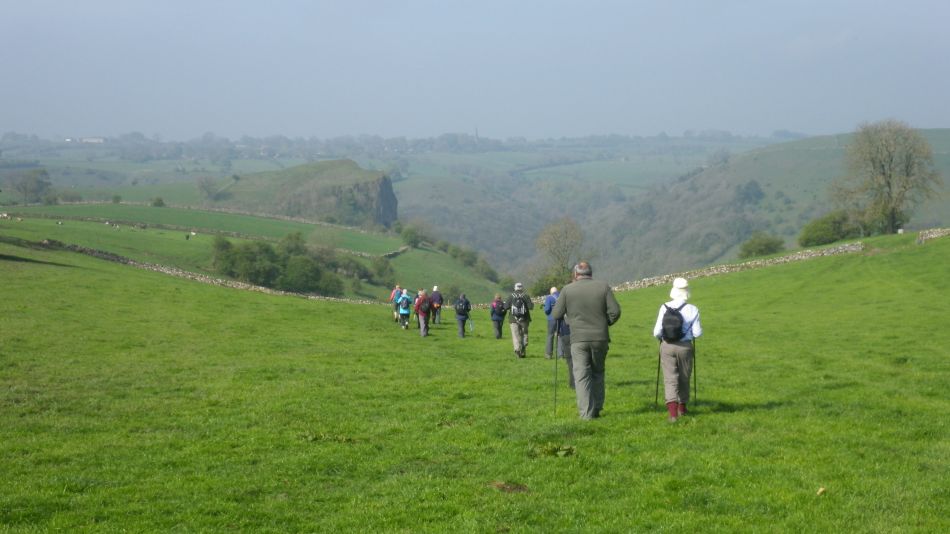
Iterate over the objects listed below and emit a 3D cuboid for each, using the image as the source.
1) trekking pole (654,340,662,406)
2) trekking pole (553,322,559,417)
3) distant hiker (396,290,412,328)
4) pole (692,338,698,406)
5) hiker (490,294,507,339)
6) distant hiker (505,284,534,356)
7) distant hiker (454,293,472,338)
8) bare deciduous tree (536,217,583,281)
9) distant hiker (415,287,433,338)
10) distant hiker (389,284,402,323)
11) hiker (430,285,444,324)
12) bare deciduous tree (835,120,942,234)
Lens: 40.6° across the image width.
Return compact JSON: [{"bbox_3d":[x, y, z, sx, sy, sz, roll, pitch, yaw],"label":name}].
[{"bbox_3d":[2.103,1.163,14.675,0.045,0.927,0.050,4,3,0],"label":"trekking pole"},{"bbox_3d":[0.939,1.166,14.750,0.045,1.126,0.050,2,0,0],"label":"trekking pole"},{"bbox_3d":[-2.876,1.730,52.402,0.580,1.640,0.480,-1,6,-6],"label":"distant hiker"},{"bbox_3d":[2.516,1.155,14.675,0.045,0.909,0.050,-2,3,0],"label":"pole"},{"bbox_3d":[0.855,1.802,46.709,0.550,1.640,0.470,-2,6,-18],"label":"hiker"},{"bbox_3d":[1.075,1.259,30.023,0.640,1.760,0.480,0,6,-3],"label":"distant hiker"},{"bbox_3d":[-0.445,1.830,47.595,0.570,1.660,0.470,0,6,-5],"label":"distant hiker"},{"bbox_3d":[10.854,-1.734,165.000,6.170,9.250,6.000,0,6,0],"label":"bare deciduous tree"},{"bbox_3d":[-1.813,1.636,45.493,0.600,1.700,0.480,-2,6,-15],"label":"distant hiker"},{"bbox_3d":[-3.526,1.671,57.699,0.580,1.680,0.480,-2,6,-15],"label":"distant hiker"},{"bbox_3d":[-1.688,1.715,57.836,0.570,1.720,0.450,0,6,-4],"label":"hiker"},{"bbox_3d":[50.018,-10.830,155.000,12.790,13.820,12.000,0,6,0],"label":"bare deciduous tree"}]

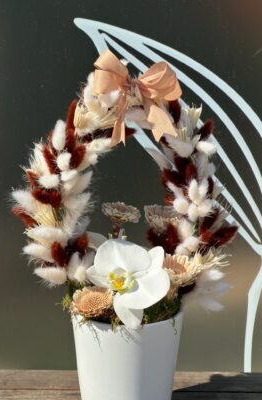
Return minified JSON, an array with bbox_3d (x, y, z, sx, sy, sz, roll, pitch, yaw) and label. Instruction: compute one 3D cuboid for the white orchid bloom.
[{"bbox_3d":[-0.004,0.093,1.290,0.095,0.100,0.045,2,-11,13],"label":"white orchid bloom"}]

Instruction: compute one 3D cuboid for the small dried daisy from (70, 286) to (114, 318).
[{"bbox_3d":[-0.042,0.116,1.285,0.045,0.020,0.045,-10,32,3],"label":"small dried daisy"}]

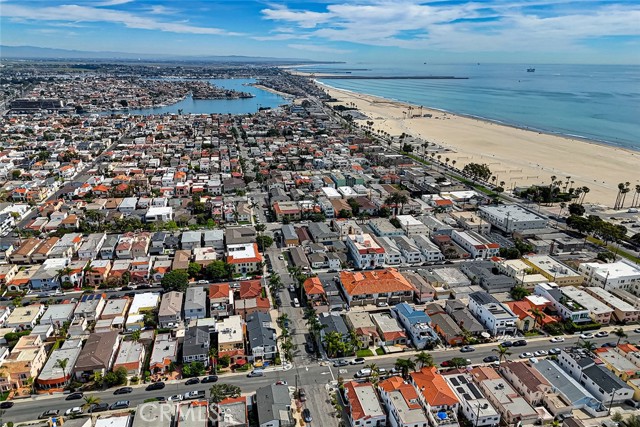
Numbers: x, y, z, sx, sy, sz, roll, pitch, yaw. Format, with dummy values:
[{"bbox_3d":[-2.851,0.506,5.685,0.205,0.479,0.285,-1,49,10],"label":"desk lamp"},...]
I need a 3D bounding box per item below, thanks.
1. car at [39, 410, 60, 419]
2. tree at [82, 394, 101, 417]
[{"bbox_3d":[-73.124,54.225,124.882,4.750,1.620,1.880,-3,19,-11],"label":"car"},{"bbox_3d":[-65.580,55.290,132.850,5.200,6.700,5.200,-4,19,-12],"label":"tree"}]

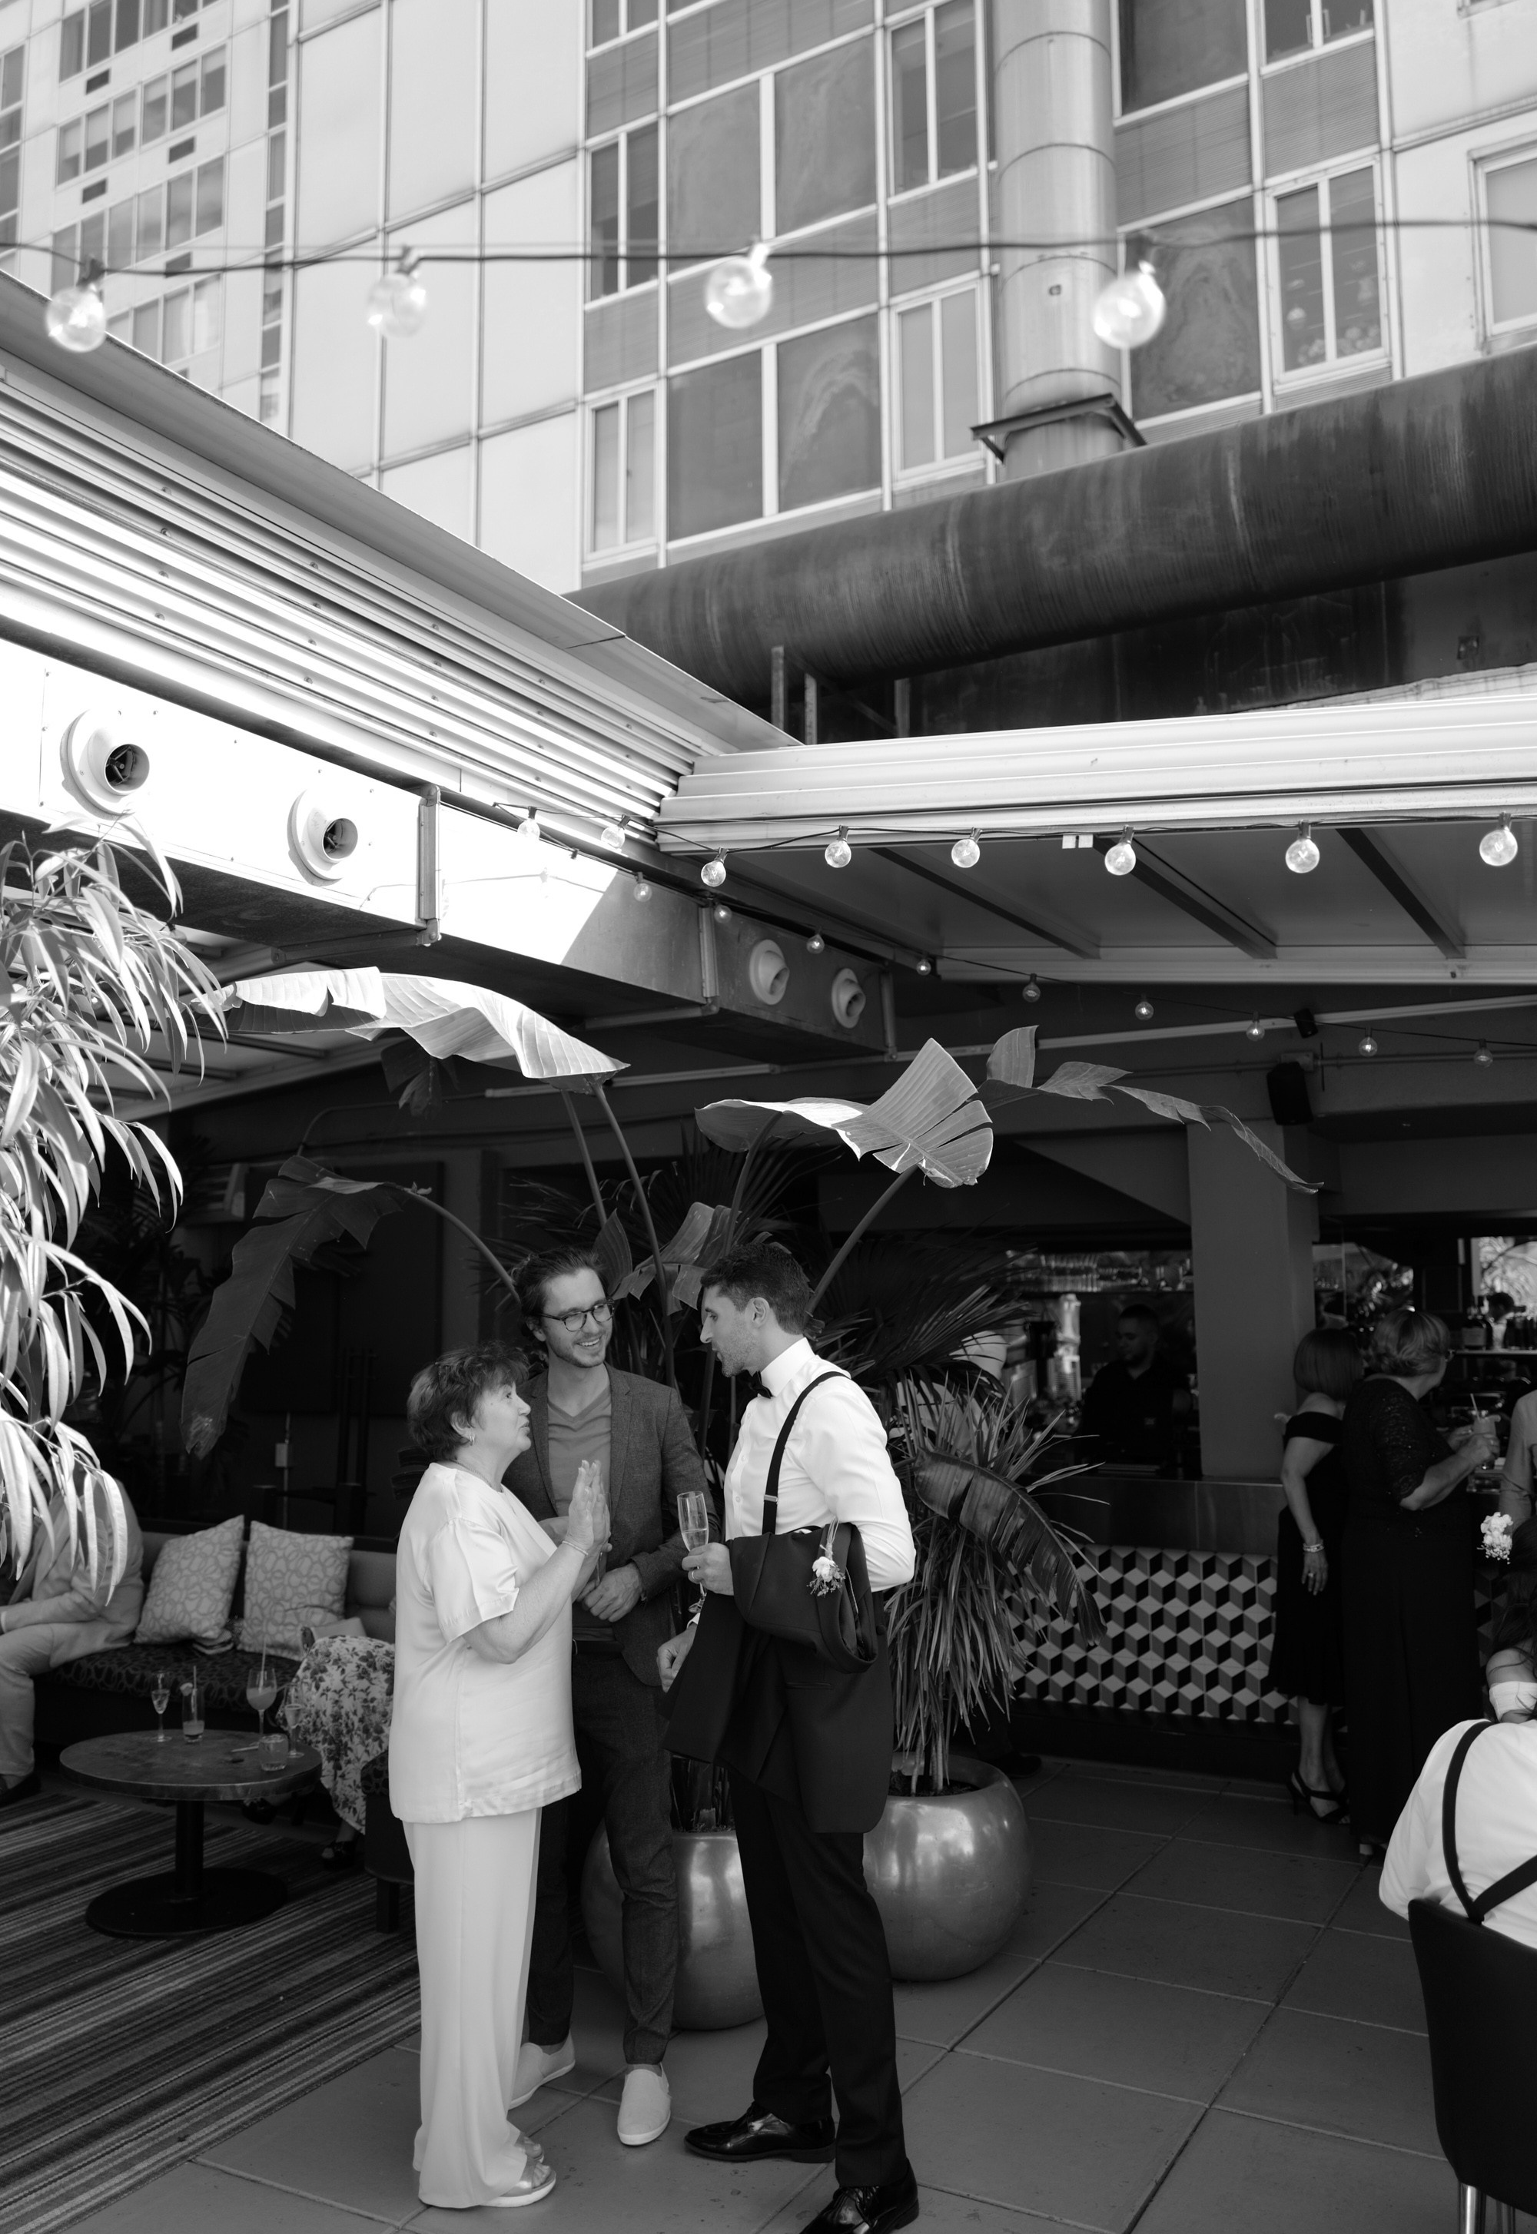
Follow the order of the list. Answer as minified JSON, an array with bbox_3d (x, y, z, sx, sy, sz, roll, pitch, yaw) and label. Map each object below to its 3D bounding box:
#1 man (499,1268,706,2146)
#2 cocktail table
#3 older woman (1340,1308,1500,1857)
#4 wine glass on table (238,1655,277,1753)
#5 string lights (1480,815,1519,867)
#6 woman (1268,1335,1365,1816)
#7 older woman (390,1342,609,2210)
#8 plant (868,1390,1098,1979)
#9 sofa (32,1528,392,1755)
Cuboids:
[{"bbox_3d":[-0.378,1.208,3.925,0.540,1.830,0.420,-1,-5,7],"label":"man"},{"bbox_3d":[-1.651,2.035,5.114,0.810,0.410,0.560,-3,-6,28],"label":"cocktail table"},{"bbox_3d":[2.063,1.435,5.611,0.460,1.680,0.470,2,-6,-21],"label":"older woman"},{"bbox_3d":[-1.491,1.721,5.252,0.092,0.240,0.092,-3,-6,28],"label":"wine glass on table"},{"bbox_3d":[1.856,-0.702,4.550,0.100,0.130,0.100,-3,-6,28],"label":"string lights"},{"bbox_3d":[1.873,1.506,5.986,0.360,1.610,0.430,2,-6,-21],"label":"woman"},{"bbox_3d":[-0.542,1.270,3.558,0.430,1.640,0.500,1,-5,-7],"label":"older woman"},{"bbox_3d":[0.483,1.450,4.817,0.820,1.510,0.800,0,-5,0],"label":"plant"},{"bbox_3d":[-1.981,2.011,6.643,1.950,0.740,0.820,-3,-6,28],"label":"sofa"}]

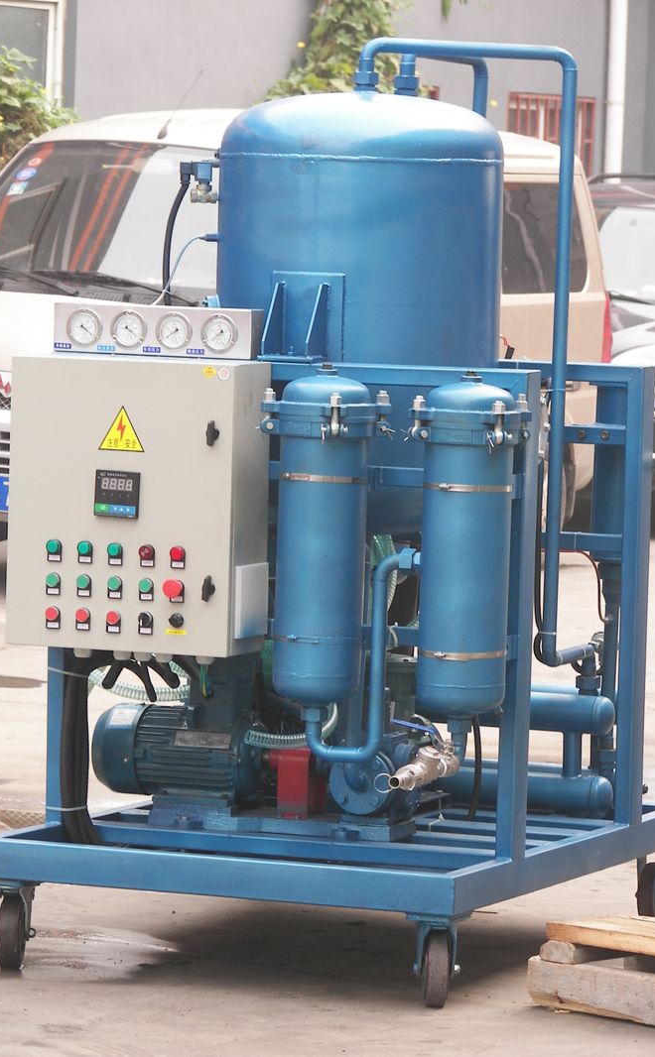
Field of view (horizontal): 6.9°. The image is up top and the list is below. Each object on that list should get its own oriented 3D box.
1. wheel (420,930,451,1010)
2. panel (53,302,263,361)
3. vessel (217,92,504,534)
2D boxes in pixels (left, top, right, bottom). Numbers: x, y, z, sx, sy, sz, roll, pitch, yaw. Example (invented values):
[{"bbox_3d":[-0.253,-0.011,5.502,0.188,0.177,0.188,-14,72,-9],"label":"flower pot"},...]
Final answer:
[{"bbox_3d":[0.219,0.884,11.005,0.045,0.156,0.156,1,4,-3],"label":"wheel"},{"bbox_3d":[-0.350,-0.412,11.382,0.443,0.101,0.070,3,4,22],"label":"panel"},{"bbox_3d":[0.065,-0.461,11.725,0.604,0.947,0.604,2,4,0],"label":"vessel"}]

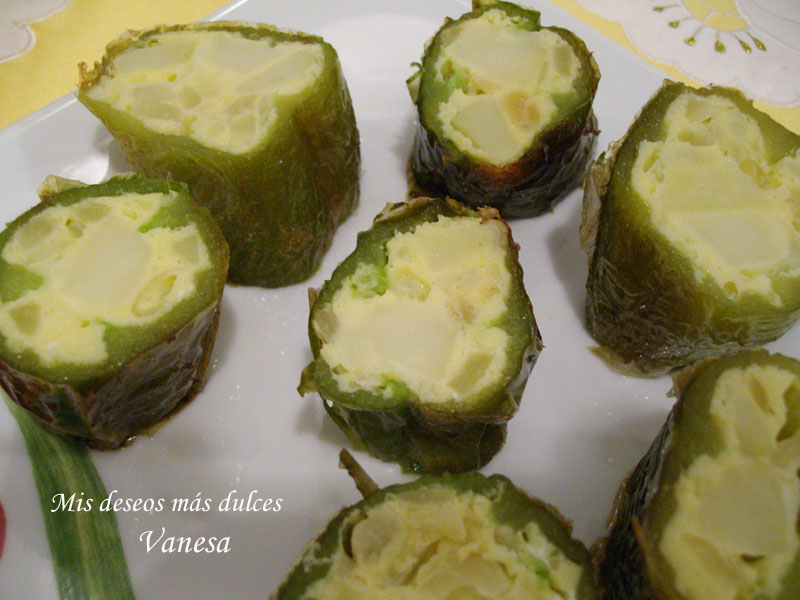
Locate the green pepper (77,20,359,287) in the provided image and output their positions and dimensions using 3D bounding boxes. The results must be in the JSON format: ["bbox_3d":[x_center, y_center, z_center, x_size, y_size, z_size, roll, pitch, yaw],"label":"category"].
[{"bbox_3d":[-0.043,-0.036,0.211,0.061,0.046,0.050,-8,52,-6],"label":"green pepper"}]

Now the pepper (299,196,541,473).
[{"bbox_3d":[0.006,0.010,0.215,0.055,0.037,0.059,0,55,0],"label":"pepper"}]

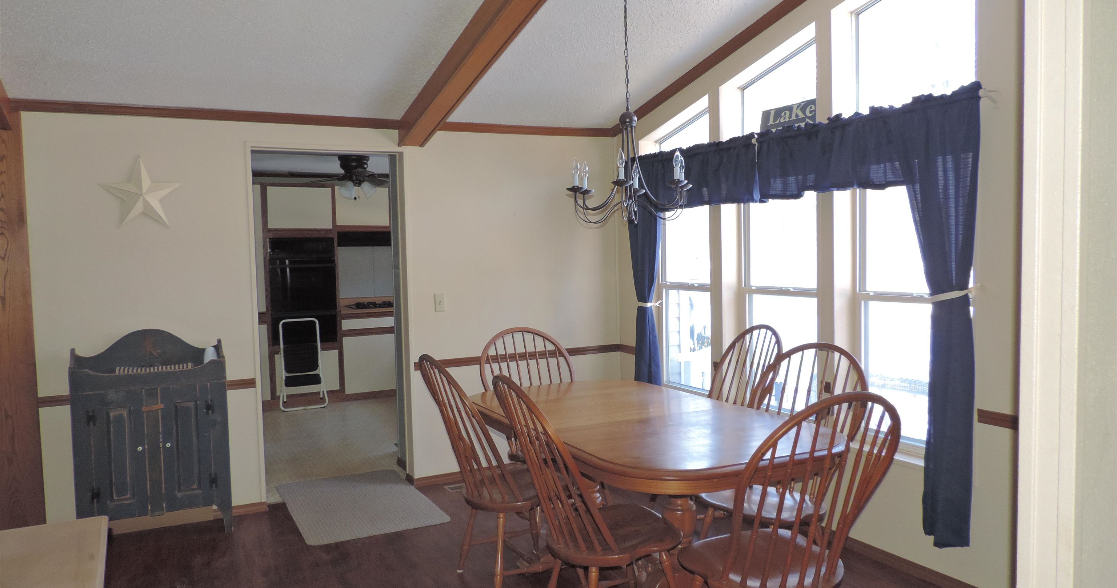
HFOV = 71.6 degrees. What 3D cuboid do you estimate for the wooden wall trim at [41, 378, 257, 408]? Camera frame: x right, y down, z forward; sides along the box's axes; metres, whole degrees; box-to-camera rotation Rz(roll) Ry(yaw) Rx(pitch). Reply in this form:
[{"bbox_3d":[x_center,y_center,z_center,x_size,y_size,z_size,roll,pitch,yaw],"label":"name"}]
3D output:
[{"bbox_3d":[-2.193,0.534,4.190,1.035,0.057,0.022,-3,3,-27],"label":"wooden wall trim"}]

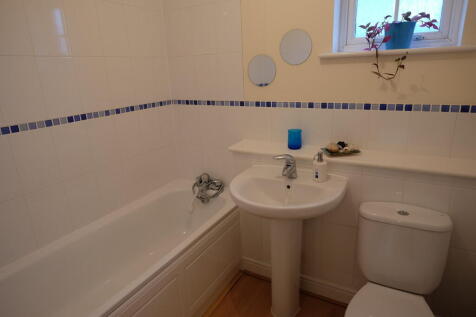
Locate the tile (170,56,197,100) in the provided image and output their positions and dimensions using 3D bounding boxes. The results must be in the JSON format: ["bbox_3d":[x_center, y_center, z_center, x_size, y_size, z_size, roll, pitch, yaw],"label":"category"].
[{"bbox_3d":[-0.403,-0.611,2.130,0.199,0.320,0.010,7,20,28],"label":"tile"}]

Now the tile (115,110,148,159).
[{"bbox_3d":[-0.759,-0.167,1.952,0.010,0.311,0.204,7,20,28],"label":"tile"}]

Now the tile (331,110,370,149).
[{"bbox_3d":[0.671,-0.173,1.665,0.200,0.231,0.010,7,20,28],"label":"tile"}]

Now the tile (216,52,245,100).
[{"bbox_3d":[-0.049,-0.565,1.931,0.201,0.317,0.010,7,20,28],"label":"tile"}]

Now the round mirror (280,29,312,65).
[{"bbox_3d":[0.342,-0.662,1.657,0.202,0.203,0.010,7,20,28],"label":"round mirror"}]

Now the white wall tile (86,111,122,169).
[{"bbox_3d":[-0.857,-0.106,1.784,0.010,0.316,0.195,7,20,28],"label":"white wall tile"}]

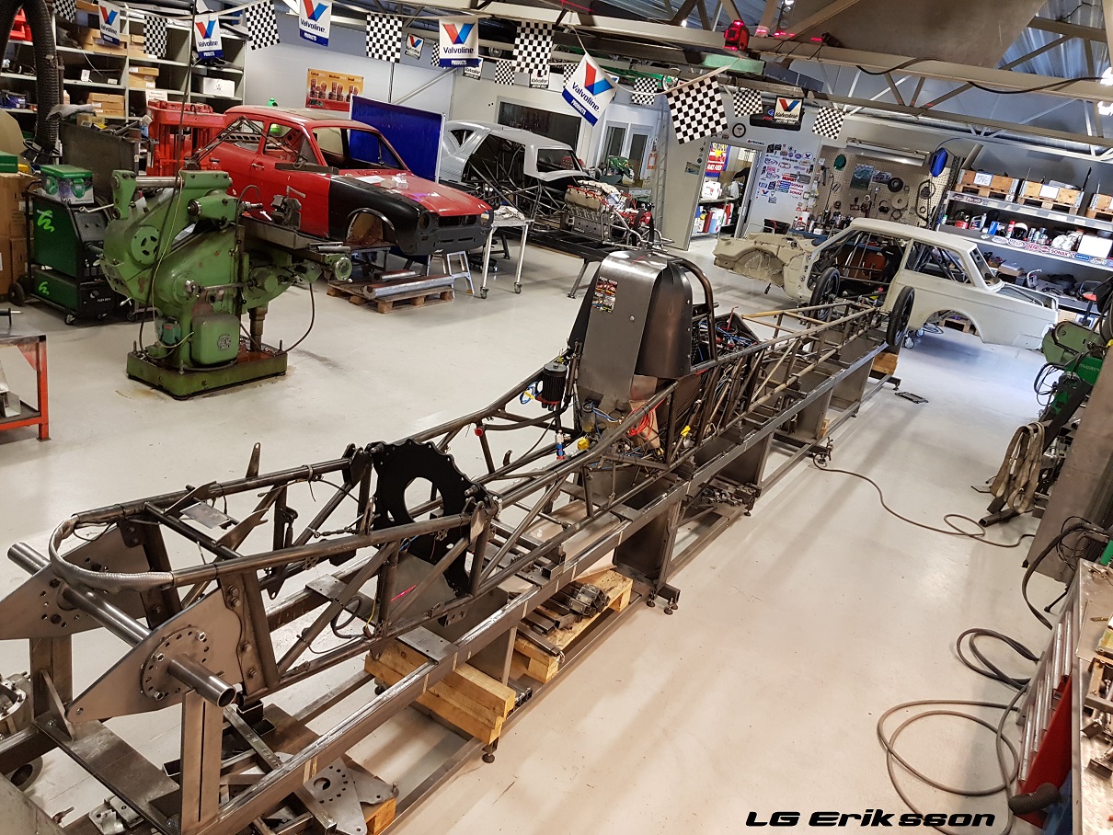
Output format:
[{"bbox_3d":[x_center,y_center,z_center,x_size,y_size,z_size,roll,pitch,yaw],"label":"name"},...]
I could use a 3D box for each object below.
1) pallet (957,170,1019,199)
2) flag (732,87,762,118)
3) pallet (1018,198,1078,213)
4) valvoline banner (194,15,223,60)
[{"bbox_3d":[6.754,-3.575,12.976,0.800,0.345,1.200,21,23,27],"label":"pallet"},{"bbox_3d":[2.160,-3.540,9.413,0.300,0.280,0.020,-2,12,33],"label":"flag"},{"bbox_3d":[7.488,-3.235,12.761,0.800,0.144,1.200,20,22,24],"label":"pallet"},{"bbox_3d":[-2.864,-3.139,6.892,0.320,0.325,0.020,7,16,31],"label":"valvoline banner"}]

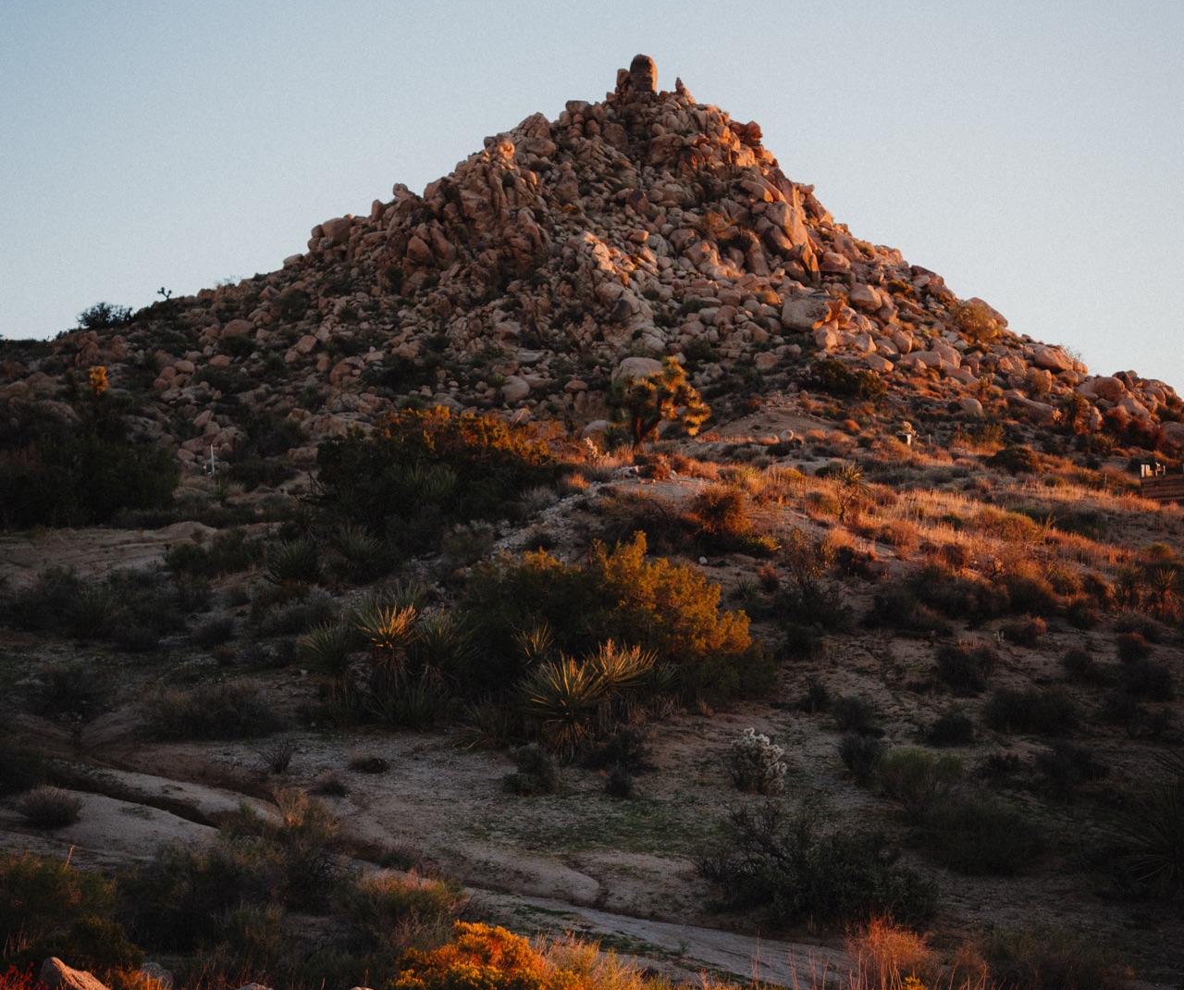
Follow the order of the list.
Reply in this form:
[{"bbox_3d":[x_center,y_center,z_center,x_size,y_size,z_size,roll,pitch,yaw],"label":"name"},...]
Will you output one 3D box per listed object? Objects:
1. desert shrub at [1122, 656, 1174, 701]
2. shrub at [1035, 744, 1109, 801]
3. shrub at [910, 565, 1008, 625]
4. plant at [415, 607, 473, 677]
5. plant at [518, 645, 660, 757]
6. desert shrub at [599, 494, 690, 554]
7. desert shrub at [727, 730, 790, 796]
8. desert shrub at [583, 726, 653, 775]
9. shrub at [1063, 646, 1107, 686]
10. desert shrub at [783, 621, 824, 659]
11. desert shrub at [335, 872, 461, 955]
[{"bbox_3d":[7.607,2.516,27.000,0.703,0.577,0.668,0,-2,0],"label":"desert shrub"},{"bbox_3d":[4.868,2.813,20.000,0.760,0.577,0.684,0,0,0],"label":"shrub"},{"bbox_3d":[6.105,1.659,33.000,1.671,0.926,1.254,0,-2,0],"label":"shrub"},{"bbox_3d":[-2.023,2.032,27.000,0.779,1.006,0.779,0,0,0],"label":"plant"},{"bbox_3d":[-0.025,2.421,23.500,1.637,1.282,1.309,0,-2,0],"label":"plant"},{"bbox_3d":[1.078,0.605,42.000,1.920,1.299,1.632,0,-2,0],"label":"desert shrub"},{"bbox_3d":[2.144,3.452,25.500,0.771,0.861,0.694,0,-1,0],"label":"desert shrub"},{"bbox_3d":[0.348,3.558,27.500,0.967,0.677,0.822,0,-1,0],"label":"desert shrub"},{"bbox_3d":[8.615,2.984,34.500,0.777,0.704,0.738,0,-1,0],"label":"shrub"},{"bbox_3d":[2.994,2.058,28.000,0.591,0.524,0.561,0,-2,0],"label":"desert shrub"},{"bbox_3d":[-1.201,2.587,12.200,0.772,0.515,0.657,0,0,0],"label":"desert shrub"}]

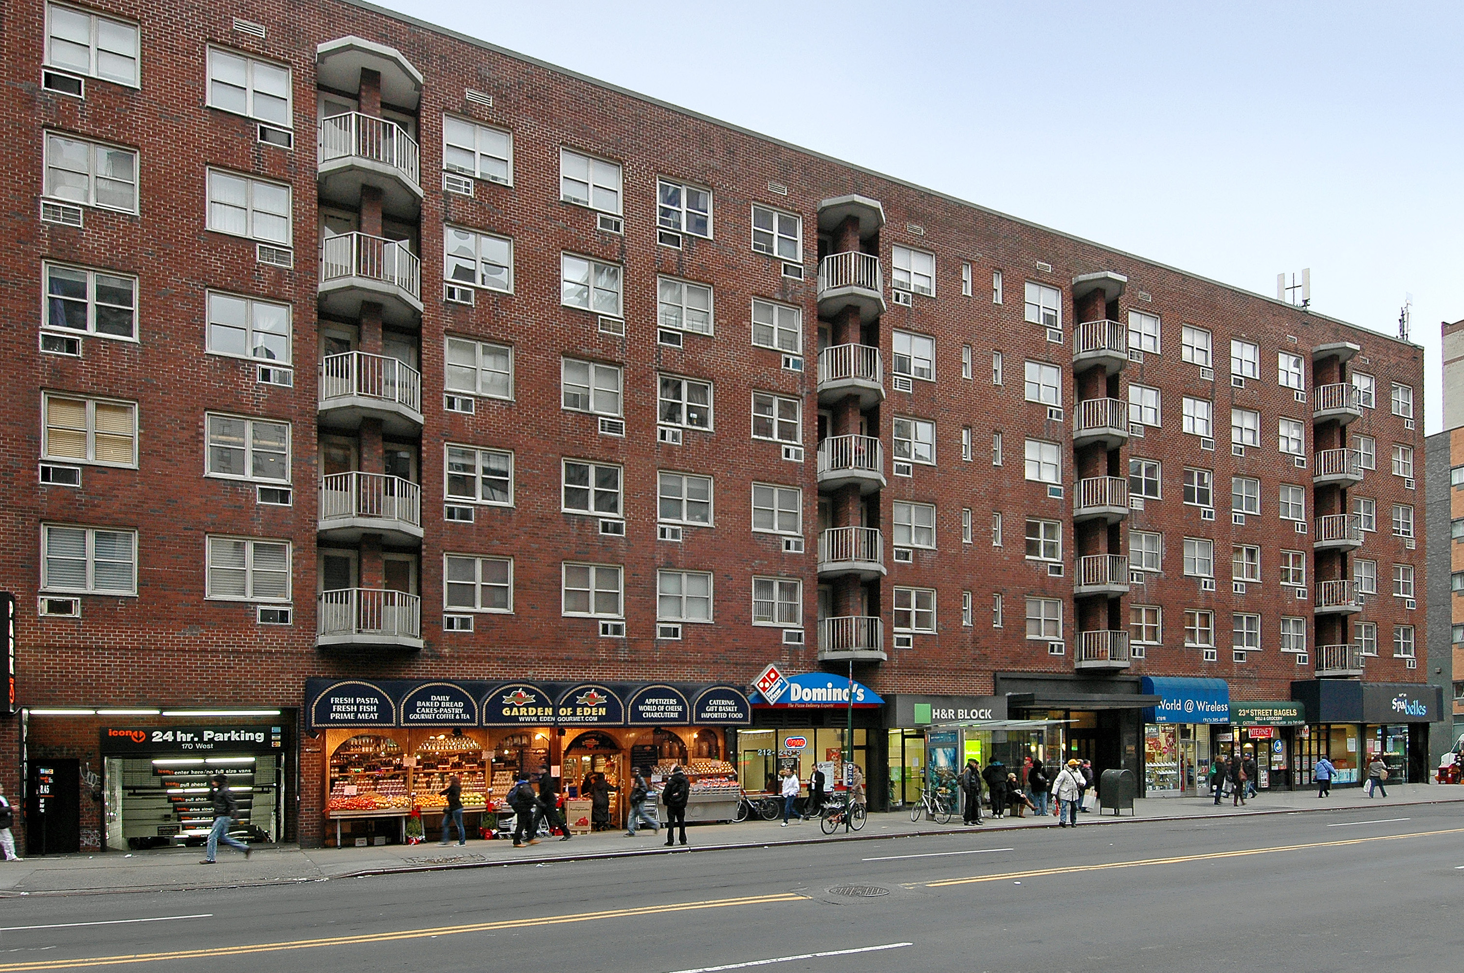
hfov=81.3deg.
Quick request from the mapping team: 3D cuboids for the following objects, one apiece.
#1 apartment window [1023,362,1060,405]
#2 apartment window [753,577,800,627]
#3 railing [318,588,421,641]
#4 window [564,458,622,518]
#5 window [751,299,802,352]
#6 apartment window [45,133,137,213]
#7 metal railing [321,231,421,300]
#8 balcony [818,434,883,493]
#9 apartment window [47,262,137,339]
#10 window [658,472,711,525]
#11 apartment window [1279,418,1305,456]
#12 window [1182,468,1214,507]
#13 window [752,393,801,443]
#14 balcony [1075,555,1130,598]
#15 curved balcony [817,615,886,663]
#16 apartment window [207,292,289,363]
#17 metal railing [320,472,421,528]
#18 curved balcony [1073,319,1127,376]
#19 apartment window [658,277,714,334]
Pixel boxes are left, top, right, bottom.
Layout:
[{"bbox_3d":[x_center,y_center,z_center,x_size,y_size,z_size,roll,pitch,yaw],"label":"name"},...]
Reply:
[{"bbox_3d":[10.786,-3.602,29.691,1.660,1.410,0.150,4,-6,-25],"label":"apartment window"},{"bbox_3d":[1.316,3.355,24.694,1.648,1.405,0.150,3,-7,-25],"label":"apartment window"},{"bbox_3d":[-8.579,3.029,20.263,2.193,1.132,0.720,1,-3,-25],"label":"railing"},{"bbox_3d":[-3.719,0.046,22.650,1.660,1.410,0.150,4,-6,-25],"label":"window"},{"bbox_3d":[1.294,-4.602,24.684,1.637,1.345,0.150,3,-7,-25],"label":"window"},{"bbox_3d":[-13.314,-6.516,17.742,1.650,1.370,0.150,2,-6,-25],"label":"apartment window"},{"bbox_3d":[-8.298,-5.131,19.725,2.135,0.970,0.650,2,-6,-25],"label":"metal railing"},{"bbox_3d":[3.780,-0.738,25.567,2.200,1.273,1.100,2,-6,-25],"label":"balcony"},{"bbox_3d":[-13.681,-3.949,18.240,1.663,1.443,0.160,3,-8,-26],"label":"apartment window"},{"bbox_3d":[-1.291,0.351,23.789,1.660,1.410,0.150,4,-6,-25],"label":"window"},{"bbox_3d":[22.778,-1.991,34.700,1.660,1.310,0.150,2,-6,-25],"label":"apartment window"},{"bbox_3d":[17.665,0.050,32.360,1.657,1.398,0.150,3,-7,-25],"label":"window"},{"bbox_3d":[1.297,-1.980,24.621,1.650,1.370,0.150,2,-6,-25],"label":"window"},{"bbox_3d":[13.422,3.243,30.594,2.300,1.280,1.300,3,-8,-26],"label":"balcony"},{"bbox_3d":[3.780,4.581,25.567,2.200,1.257,1.100,2,-6,-25],"label":"curved balcony"},{"bbox_3d":[-10.769,-3.527,19.075,1.653,1.417,0.150,2,-6,-25],"label":"apartment window"},{"bbox_3d":[-8.339,0.365,19.792,2.169,1.032,0.600,3,-7,-25],"label":"metal railing"},{"bbox_3d":[13.383,-4.963,30.575,2.300,1.280,1.300,3,-8,-26],"label":"curved balcony"},{"bbox_3d":[-1.304,-5.087,24.020,1.660,1.410,0.150,4,-6,-25],"label":"apartment window"}]

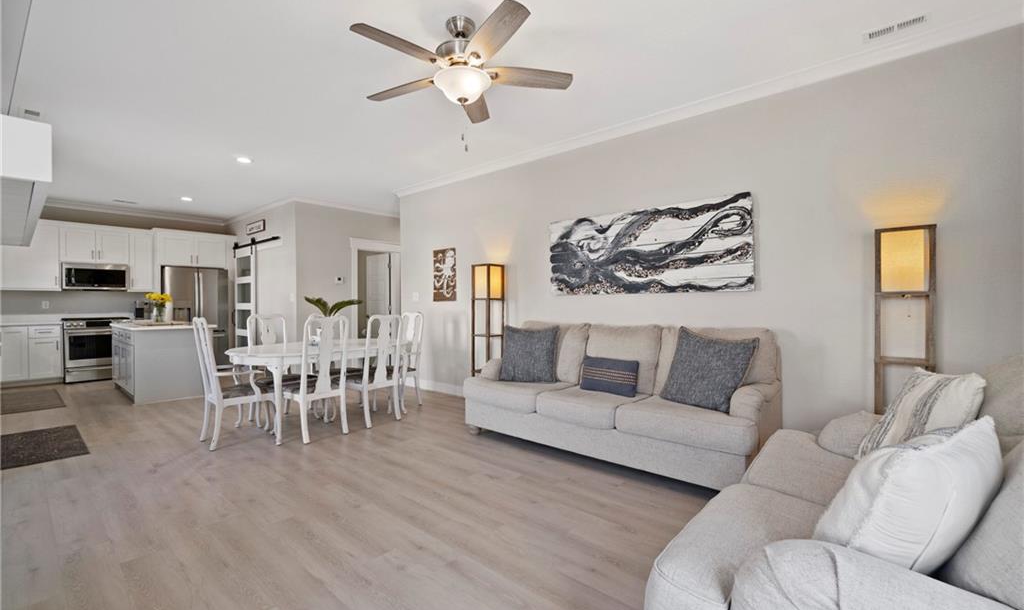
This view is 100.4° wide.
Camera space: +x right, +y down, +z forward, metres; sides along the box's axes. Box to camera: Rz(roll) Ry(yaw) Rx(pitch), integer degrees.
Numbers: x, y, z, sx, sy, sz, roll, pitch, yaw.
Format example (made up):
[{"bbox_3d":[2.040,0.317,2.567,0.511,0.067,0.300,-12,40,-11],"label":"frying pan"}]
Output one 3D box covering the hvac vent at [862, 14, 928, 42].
[{"bbox_3d":[2.243,-1.615,2.496,0.290,0.015,0.130,0,1,41],"label":"hvac vent"}]

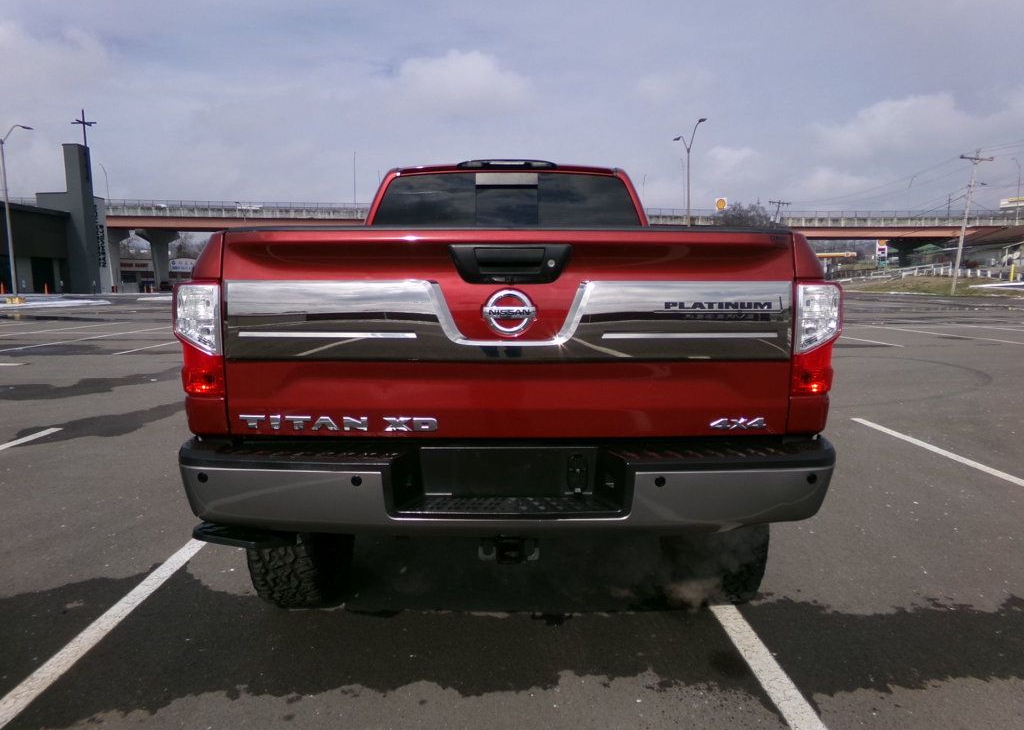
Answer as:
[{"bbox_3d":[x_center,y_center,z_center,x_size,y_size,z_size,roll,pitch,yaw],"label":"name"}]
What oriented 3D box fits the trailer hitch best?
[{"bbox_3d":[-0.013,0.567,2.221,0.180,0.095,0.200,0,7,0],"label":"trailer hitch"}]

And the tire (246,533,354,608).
[{"bbox_3d":[-0.902,0.648,3.247,0.310,0.860,0.860,0,7,0],"label":"tire"}]

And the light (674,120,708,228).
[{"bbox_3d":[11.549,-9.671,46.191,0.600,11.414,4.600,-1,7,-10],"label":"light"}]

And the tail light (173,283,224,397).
[{"bbox_3d":[-0.928,-0.079,2.125,0.165,0.345,0.190,0,7,0],"label":"tail light"}]

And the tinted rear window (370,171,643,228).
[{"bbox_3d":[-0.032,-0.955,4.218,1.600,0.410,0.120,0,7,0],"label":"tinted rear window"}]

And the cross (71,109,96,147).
[{"bbox_3d":[-42.449,-23.483,70.500,2.550,3.500,2.550,0,7,-1],"label":"cross"}]

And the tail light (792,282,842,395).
[{"bbox_3d":[0.897,-0.079,2.125,0.165,0.345,0.190,0,7,0],"label":"tail light"}]

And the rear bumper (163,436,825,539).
[{"bbox_3d":[-0.013,0.343,2.154,1.960,0.250,0.400,0,7,0],"label":"rear bumper"}]

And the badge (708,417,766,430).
[{"bbox_3d":[0.670,0.174,2.109,0.173,0.036,0.012,0,7,0],"label":"badge"}]

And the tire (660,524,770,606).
[{"bbox_3d":[0.858,0.648,3.247,0.310,0.860,0.860,0,7,0],"label":"tire"}]

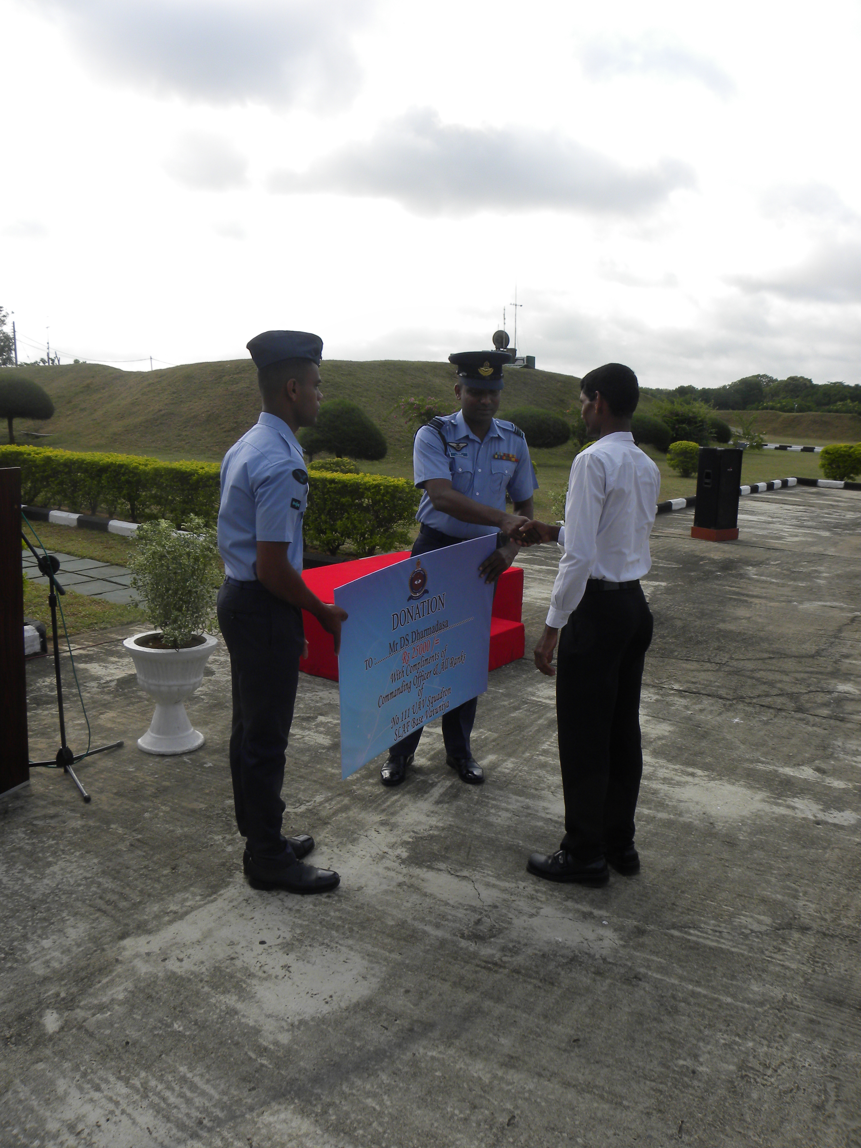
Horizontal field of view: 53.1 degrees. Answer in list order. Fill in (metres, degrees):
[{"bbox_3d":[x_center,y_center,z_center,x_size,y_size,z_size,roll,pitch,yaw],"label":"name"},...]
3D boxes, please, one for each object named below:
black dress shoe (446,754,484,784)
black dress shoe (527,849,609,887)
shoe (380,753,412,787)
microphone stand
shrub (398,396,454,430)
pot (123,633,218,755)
[{"bbox_3d":[0.145,0.810,3.727,0.105,0.105,0.285,-3,12,-23],"label":"black dress shoe"},{"bbox_3d":[0.469,0.968,2.932,0.285,0.115,0.105,5,11,16],"label":"black dress shoe"},{"bbox_3d":[-0.118,0.800,3.687,0.100,0.105,0.290,4,12,17],"label":"shoe"},{"bbox_3d":[-1.615,0.190,3.520,0.550,1.300,0.580,0,12,0],"label":"microphone stand"},{"bbox_3d":[-0.089,-4.281,24.500,1.750,1.500,1.700,0,12,0],"label":"shrub"},{"bbox_3d":[-1.184,0.544,3.905,0.425,0.475,0.425,0,12,0],"label":"pot"}]

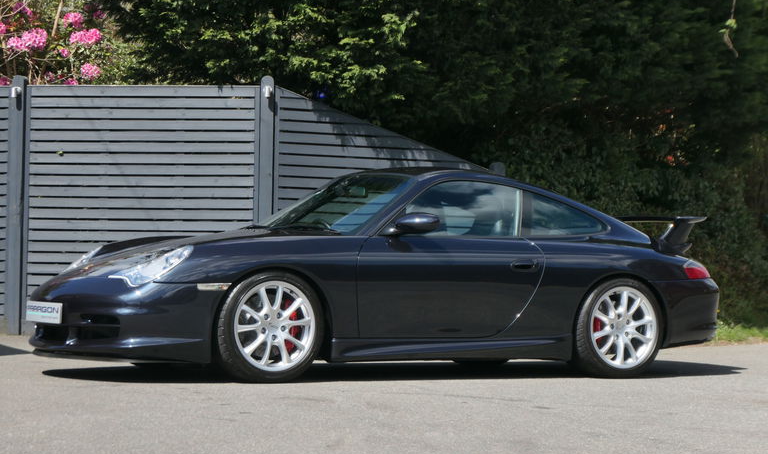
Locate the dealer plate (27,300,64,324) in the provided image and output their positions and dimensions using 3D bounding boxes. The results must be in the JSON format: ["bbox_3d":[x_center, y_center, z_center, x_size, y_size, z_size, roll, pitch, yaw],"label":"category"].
[{"bbox_3d":[-1.892,0.475,11.056,0.020,0.112,0.520,2,-1,-30],"label":"dealer plate"}]

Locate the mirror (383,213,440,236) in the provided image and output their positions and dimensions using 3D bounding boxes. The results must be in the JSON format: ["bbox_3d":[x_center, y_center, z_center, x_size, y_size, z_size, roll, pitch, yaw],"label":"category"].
[{"bbox_3d":[0.154,-0.019,11.261,0.270,0.120,0.225,2,-1,-30],"label":"mirror"}]

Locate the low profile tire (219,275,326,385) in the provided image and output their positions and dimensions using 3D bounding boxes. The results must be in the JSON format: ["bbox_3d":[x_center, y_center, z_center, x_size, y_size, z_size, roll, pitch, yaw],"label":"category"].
[{"bbox_3d":[-0.650,0.541,10.938,0.640,0.635,0.240,2,-1,-30],"label":"low profile tire"}]

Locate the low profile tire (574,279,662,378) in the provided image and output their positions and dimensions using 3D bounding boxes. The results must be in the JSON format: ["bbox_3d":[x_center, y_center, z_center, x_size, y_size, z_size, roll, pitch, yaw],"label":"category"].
[{"bbox_3d":[1.382,0.610,12.126,0.635,0.630,0.290,2,-1,-30],"label":"low profile tire"}]

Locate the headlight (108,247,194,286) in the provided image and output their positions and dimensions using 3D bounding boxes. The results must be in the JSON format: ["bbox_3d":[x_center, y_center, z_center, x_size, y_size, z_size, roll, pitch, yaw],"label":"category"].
[{"bbox_3d":[-1.232,0.214,10.704,0.420,0.235,0.330,2,-1,-30],"label":"headlight"}]

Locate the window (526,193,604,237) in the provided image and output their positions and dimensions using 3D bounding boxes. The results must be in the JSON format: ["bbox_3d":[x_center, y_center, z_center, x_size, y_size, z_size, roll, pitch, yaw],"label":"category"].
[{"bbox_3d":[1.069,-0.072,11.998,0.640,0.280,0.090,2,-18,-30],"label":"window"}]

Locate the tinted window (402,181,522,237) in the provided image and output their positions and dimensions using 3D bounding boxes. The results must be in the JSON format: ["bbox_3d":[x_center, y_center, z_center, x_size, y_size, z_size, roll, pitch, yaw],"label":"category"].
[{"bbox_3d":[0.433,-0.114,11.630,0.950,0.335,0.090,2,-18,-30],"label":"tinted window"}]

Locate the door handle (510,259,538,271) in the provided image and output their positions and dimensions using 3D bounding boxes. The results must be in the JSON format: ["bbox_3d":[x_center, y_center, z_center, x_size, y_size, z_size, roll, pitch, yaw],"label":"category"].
[{"bbox_3d":[0.819,0.224,11.669,0.200,0.060,0.040,2,-1,-30],"label":"door handle"}]

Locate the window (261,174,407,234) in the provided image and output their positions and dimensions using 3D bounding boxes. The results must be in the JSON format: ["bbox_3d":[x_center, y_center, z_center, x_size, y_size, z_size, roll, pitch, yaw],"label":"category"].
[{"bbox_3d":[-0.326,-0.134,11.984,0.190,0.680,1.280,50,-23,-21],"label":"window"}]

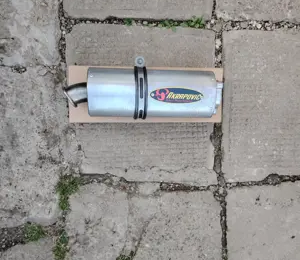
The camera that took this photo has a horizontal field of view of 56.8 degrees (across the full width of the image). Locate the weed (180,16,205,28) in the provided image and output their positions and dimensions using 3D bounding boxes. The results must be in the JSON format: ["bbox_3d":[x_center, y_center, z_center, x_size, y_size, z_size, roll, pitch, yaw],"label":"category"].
[{"bbox_3d":[0.142,-0.359,0.927,0.080,0.030,0.040,0,88,0],"label":"weed"}]

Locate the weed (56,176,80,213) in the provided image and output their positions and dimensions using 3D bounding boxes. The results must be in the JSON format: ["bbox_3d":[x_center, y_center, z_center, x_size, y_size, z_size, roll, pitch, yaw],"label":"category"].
[{"bbox_3d":[-0.266,0.207,0.904,0.078,0.030,0.124,0,88,0],"label":"weed"}]

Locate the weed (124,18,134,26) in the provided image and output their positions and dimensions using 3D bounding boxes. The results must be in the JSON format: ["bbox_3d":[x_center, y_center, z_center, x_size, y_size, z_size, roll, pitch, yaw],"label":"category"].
[{"bbox_3d":[-0.069,-0.362,0.933,0.034,0.020,0.027,0,88,0],"label":"weed"}]

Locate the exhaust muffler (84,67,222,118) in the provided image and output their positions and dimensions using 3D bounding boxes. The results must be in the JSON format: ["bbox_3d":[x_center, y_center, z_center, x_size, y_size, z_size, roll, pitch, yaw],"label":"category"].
[{"bbox_3d":[0.014,-0.107,0.795,0.390,0.106,0.150,1,88,0],"label":"exhaust muffler"}]

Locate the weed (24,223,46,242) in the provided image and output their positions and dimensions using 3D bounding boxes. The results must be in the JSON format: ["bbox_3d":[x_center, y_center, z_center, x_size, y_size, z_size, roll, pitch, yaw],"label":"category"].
[{"bbox_3d":[-0.372,0.333,0.900,0.071,0.028,0.065,0,88,0],"label":"weed"}]

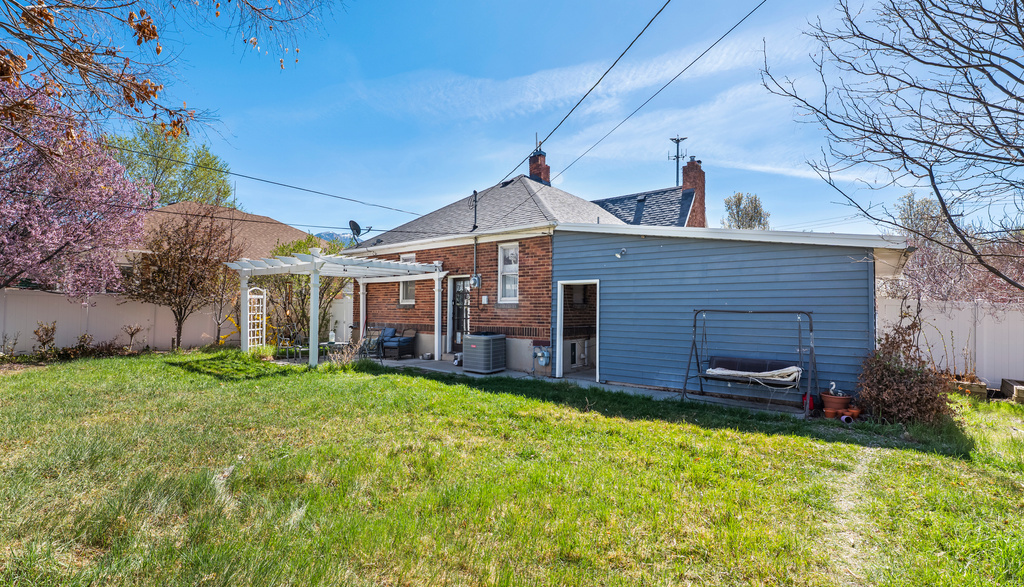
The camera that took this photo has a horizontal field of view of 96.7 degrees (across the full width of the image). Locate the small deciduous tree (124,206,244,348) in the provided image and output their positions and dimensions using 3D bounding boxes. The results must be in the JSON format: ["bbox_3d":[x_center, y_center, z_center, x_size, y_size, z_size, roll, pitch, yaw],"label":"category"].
[{"bbox_3d":[-11.266,-0.511,15.826,3.450,4.950,3.400,1,-2,-35],"label":"small deciduous tree"}]

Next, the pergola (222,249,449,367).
[{"bbox_3d":[-4.342,0.412,11.432,3.850,2.530,3.850,-1,-2,36],"label":"pergola"}]

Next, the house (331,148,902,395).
[{"bbox_3d":[3.718,-1.615,15.560,13.800,7.300,12.600,-1,-2,36],"label":"house"}]

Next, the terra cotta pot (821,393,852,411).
[{"bbox_3d":[4.878,1.643,6.830,0.390,0.275,0.390,0,-2,0],"label":"terra cotta pot"}]

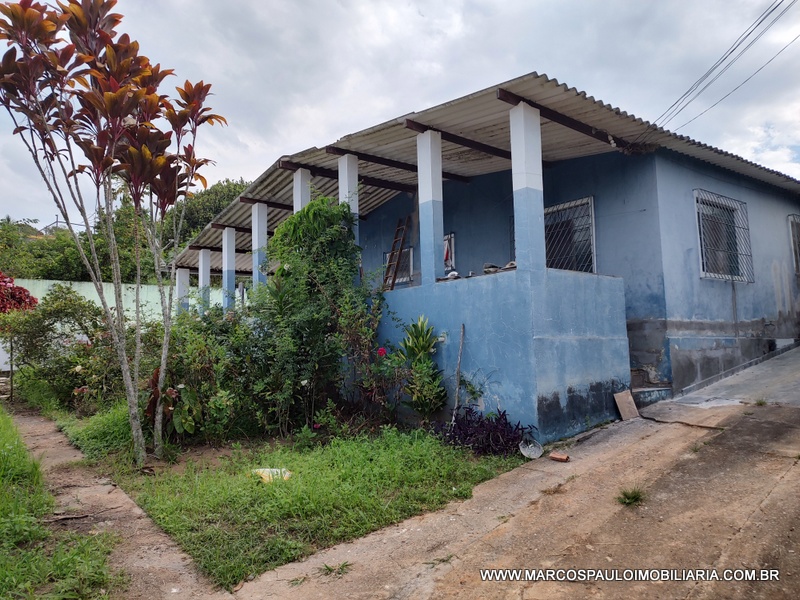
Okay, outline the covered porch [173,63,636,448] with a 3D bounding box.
[{"bbox_3d":[-1.432,-0.185,12.372,3.450,4.870,14.000,3,-7,-38],"label":"covered porch"}]

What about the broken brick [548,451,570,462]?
[{"bbox_3d":[1.552,1.522,5.380,0.175,0.060,0.110,-7,-2,33],"label":"broken brick"}]

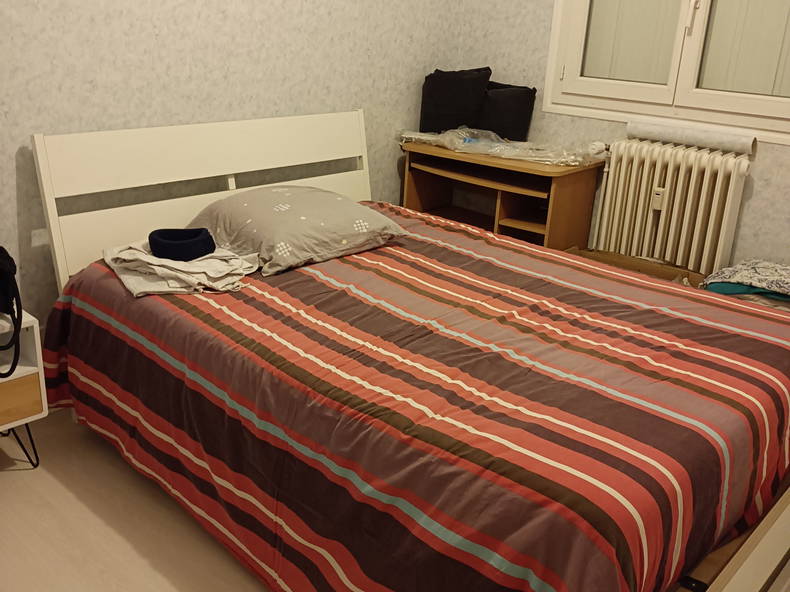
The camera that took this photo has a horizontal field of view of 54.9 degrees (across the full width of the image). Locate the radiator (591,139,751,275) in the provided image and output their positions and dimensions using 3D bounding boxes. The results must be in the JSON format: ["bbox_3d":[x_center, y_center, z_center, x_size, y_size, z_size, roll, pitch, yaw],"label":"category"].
[{"bbox_3d":[1.088,-0.230,3.140,0.550,0.760,0.130,20,27,39],"label":"radiator"}]

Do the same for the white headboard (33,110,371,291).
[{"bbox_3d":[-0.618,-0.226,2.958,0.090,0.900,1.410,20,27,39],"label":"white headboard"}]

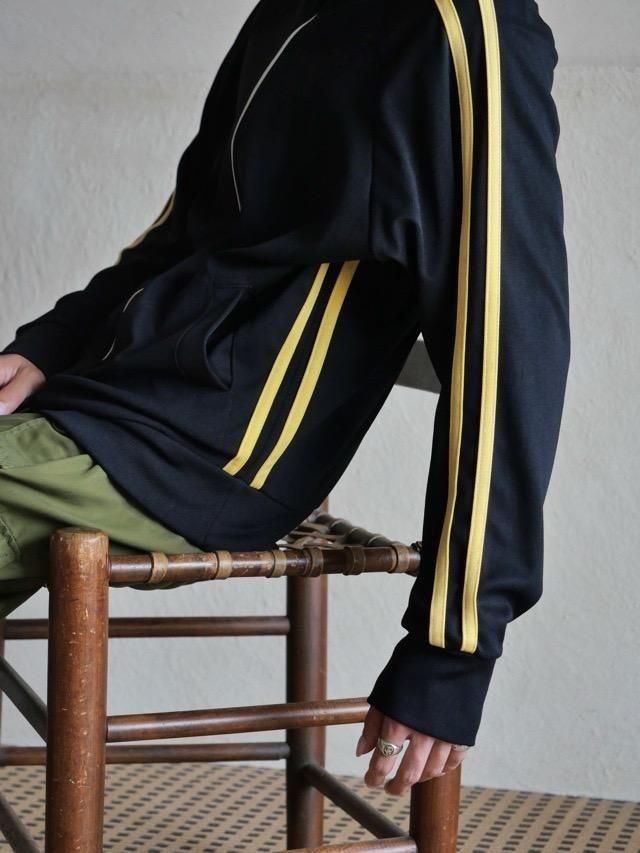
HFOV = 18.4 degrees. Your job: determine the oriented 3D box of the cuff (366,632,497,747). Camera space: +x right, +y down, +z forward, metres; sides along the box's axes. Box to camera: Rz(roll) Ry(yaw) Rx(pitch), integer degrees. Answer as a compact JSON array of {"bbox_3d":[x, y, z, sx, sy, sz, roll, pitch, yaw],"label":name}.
[{"bbox_3d":[0.094,0.212,1.600,0.092,0.075,0.068,20,2,0],"label":"cuff"}]

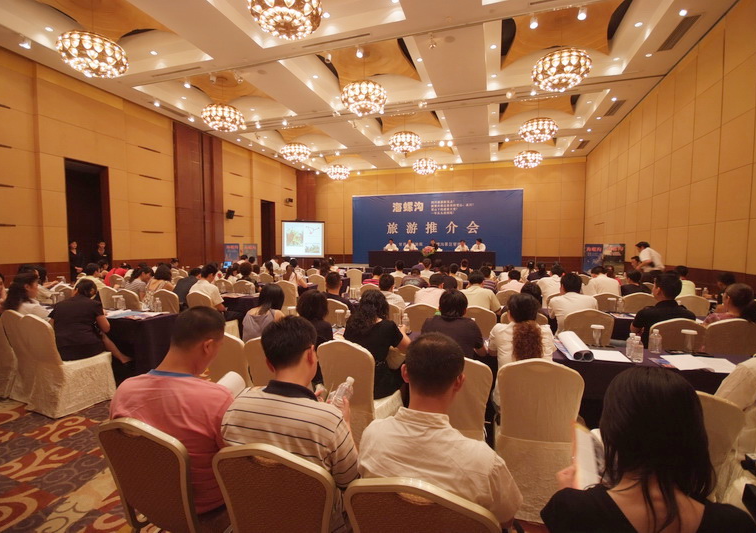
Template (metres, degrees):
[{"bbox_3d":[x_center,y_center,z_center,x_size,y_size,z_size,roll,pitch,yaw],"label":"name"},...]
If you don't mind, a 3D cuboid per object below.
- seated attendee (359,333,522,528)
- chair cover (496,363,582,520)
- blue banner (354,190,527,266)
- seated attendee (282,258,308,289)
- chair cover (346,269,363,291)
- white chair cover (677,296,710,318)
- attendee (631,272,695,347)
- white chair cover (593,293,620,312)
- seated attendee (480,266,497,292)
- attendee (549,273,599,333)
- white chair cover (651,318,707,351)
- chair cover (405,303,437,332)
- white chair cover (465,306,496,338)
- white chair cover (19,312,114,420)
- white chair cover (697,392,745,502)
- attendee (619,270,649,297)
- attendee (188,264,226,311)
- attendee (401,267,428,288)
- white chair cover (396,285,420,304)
[{"bbox_3d":[0.270,0.841,1.300,0.500,1.300,0.760,1,3,20],"label":"seated attendee"},{"bbox_3d":[0.953,0.969,2.103,0.455,0.933,0.540,1,3,15],"label":"chair cover"},{"bbox_3d":[2.716,-1.903,17.092,8.730,3.680,0.100,1,3,19],"label":"blue banner"},{"bbox_3d":[-1.568,0.570,6.551,0.500,1.230,0.750,2,4,34],"label":"seated attendee"},{"bbox_3d":[-0.560,0.523,9.334,0.460,0.920,0.550,1,3,17],"label":"chair cover"},{"bbox_3d":[4.192,0.844,4.613,0.470,0.935,0.540,1,3,20],"label":"white chair cover"},{"bbox_3d":[2.810,0.718,3.457,0.520,1.330,0.750,1,3,12],"label":"attendee"},{"bbox_3d":[3.242,0.829,4.880,0.470,0.935,0.540,1,3,20],"label":"white chair cover"},{"bbox_3d":[1.751,0.612,5.382,0.500,1.230,0.720,1,3,15],"label":"seated attendee"},{"bbox_3d":[2.222,0.700,3.808,0.520,1.240,0.750,1,3,15],"label":"attendee"},{"bbox_3d":[2.690,0.899,3.113,0.450,0.935,0.520,1,3,19],"label":"white chair cover"},{"bbox_3d":[0.574,0.878,3.981,0.470,0.935,0.540,1,3,20],"label":"chair cover"},{"bbox_3d":[1.085,0.869,3.663,0.450,0.935,0.520,1,3,19],"label":"white chair cover"},{"bbox_3d":[-2.935,0.862,3.187,0.470,0.910,0.540,2,4,24],"label":"white chair cover"},{"bbox_3d":[1.374,0.991,1.726,0.455,0.933,0.540,1,3,6],"label":"white chair cover"},{"bbox_3d":[3.783,0.659,4.904,0.500,1.220,0.720,1,3,11],"label":"attendee"},{"bbox_3d":[-2.308,0.619,5.021,0.500,1.300,0.780,1,3,21],"label":"attendee"},{"bbox_3d":[0.658,0.606,5.773,0.520,1.180,0.750,1,3,17],"label":"attendee"},{"bbox_3d":[0.581,0.766,5.669,0.450,0.935,0.520,1,3,19],"label":"white chair cover"}]

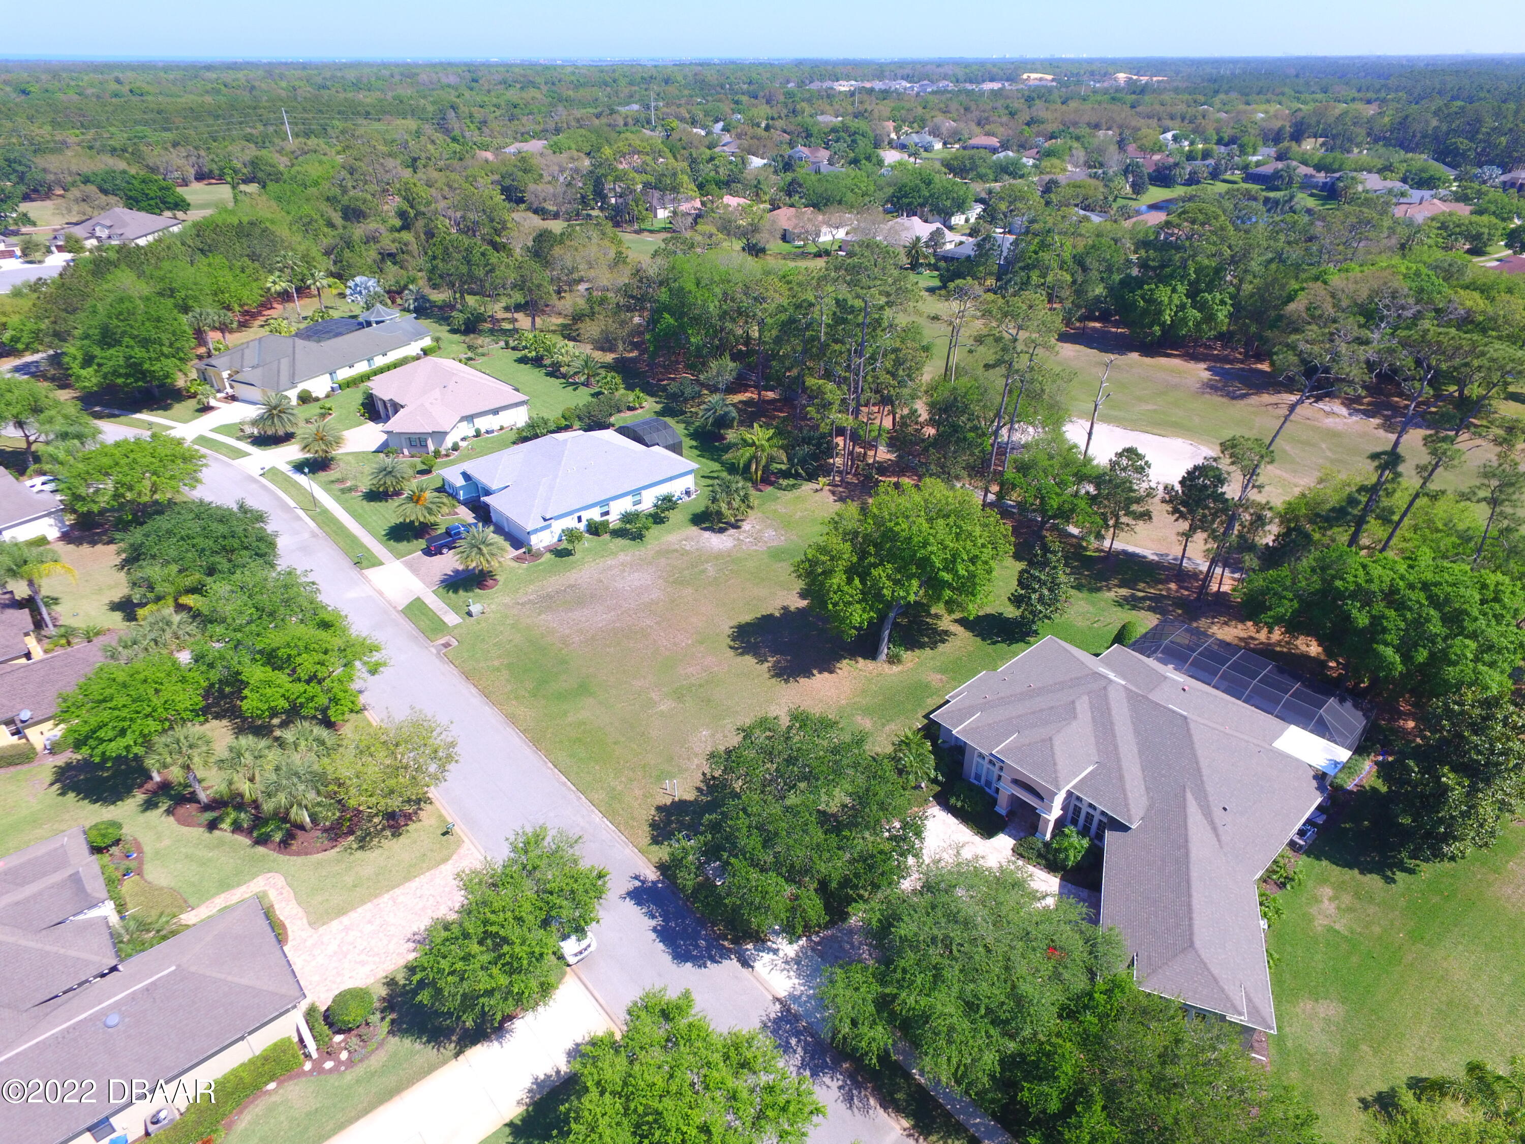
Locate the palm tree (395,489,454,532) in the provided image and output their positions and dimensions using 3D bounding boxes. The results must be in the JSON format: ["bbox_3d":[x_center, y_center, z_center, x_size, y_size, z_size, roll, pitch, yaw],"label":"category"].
[{"bbox_3d":[-35.559,-6.129,92.445,6.000,5.100,6.000,0,30,0],"label":"palm tree"}]

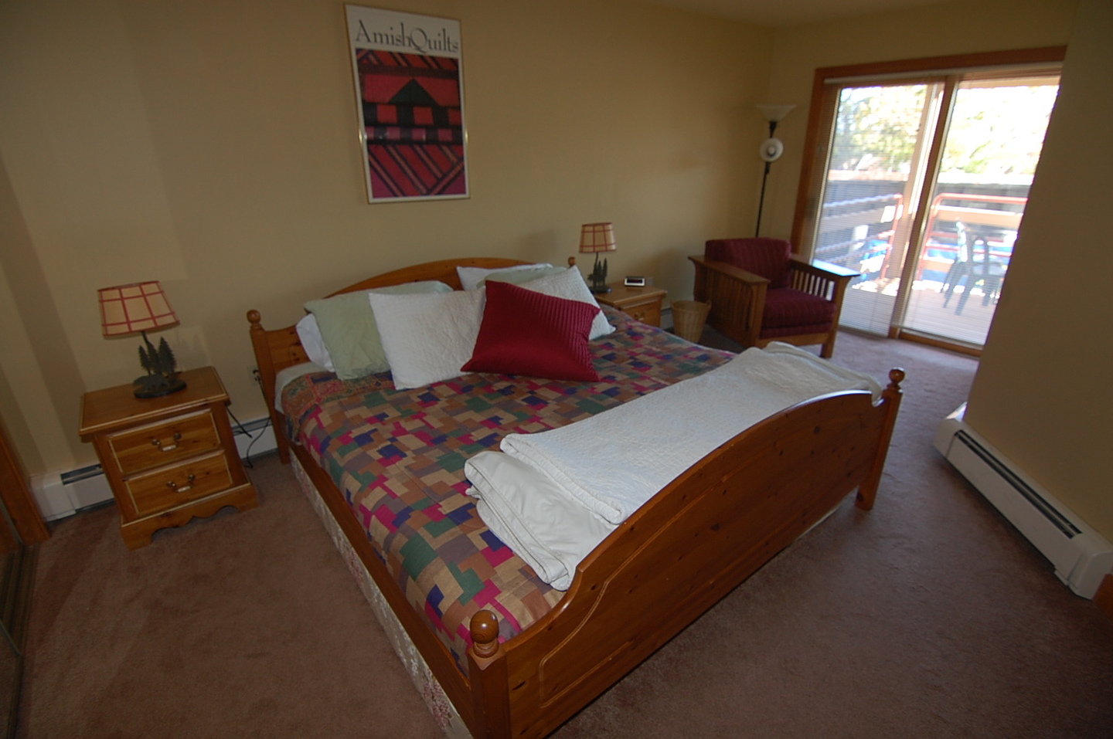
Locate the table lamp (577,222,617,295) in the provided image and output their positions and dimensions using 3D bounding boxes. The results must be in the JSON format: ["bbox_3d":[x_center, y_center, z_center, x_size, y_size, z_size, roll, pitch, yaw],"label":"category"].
[{"bbox_3d":[0.324,-0.800,3.599,0.260,0.475,0.245,-18,27,-36],"label":"table lamp"}]

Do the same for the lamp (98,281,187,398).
[{"bbox_3d":[-1.753,-0.131,2.103,0.255,0.470,0.240,-18,27,-36],"label":"lamp"}]

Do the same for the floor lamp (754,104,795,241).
[{"bbox_3d":[1.810,-1.349,4.419,0.340,1.830,0.340,-18,27,-36],"label":"floor lamp"}]

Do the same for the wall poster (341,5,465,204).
[{"bbox_3d":[-0.797,-1.459,2.805,0.645,0.945,0.025,-18,27,-36],"label":"wall poster"}]

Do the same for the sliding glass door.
[{"bbox_3d":[2.799,-1.234,3.848,0.100,2.050,1.870,-18,27,-36],"label":"sliding glass door"}]

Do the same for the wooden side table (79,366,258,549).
[{"bbox_3d":[-1.726,0.367,2.238,0.485,0.555,0.475,-18,27,-36],"label":"wooden side table"}]

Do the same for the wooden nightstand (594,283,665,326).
[{"bbox_3d":[0.473,-0.329,3.781,0.500,0.545,0.475,-18,27,-36],"label":"wooden nightstand"}]

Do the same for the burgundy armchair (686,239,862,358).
[{"bbox_3d":[1.693,-0.651,4.085,0.860,0.830,0.980,-6,22,-13],"label":"burgundy armchair"}]

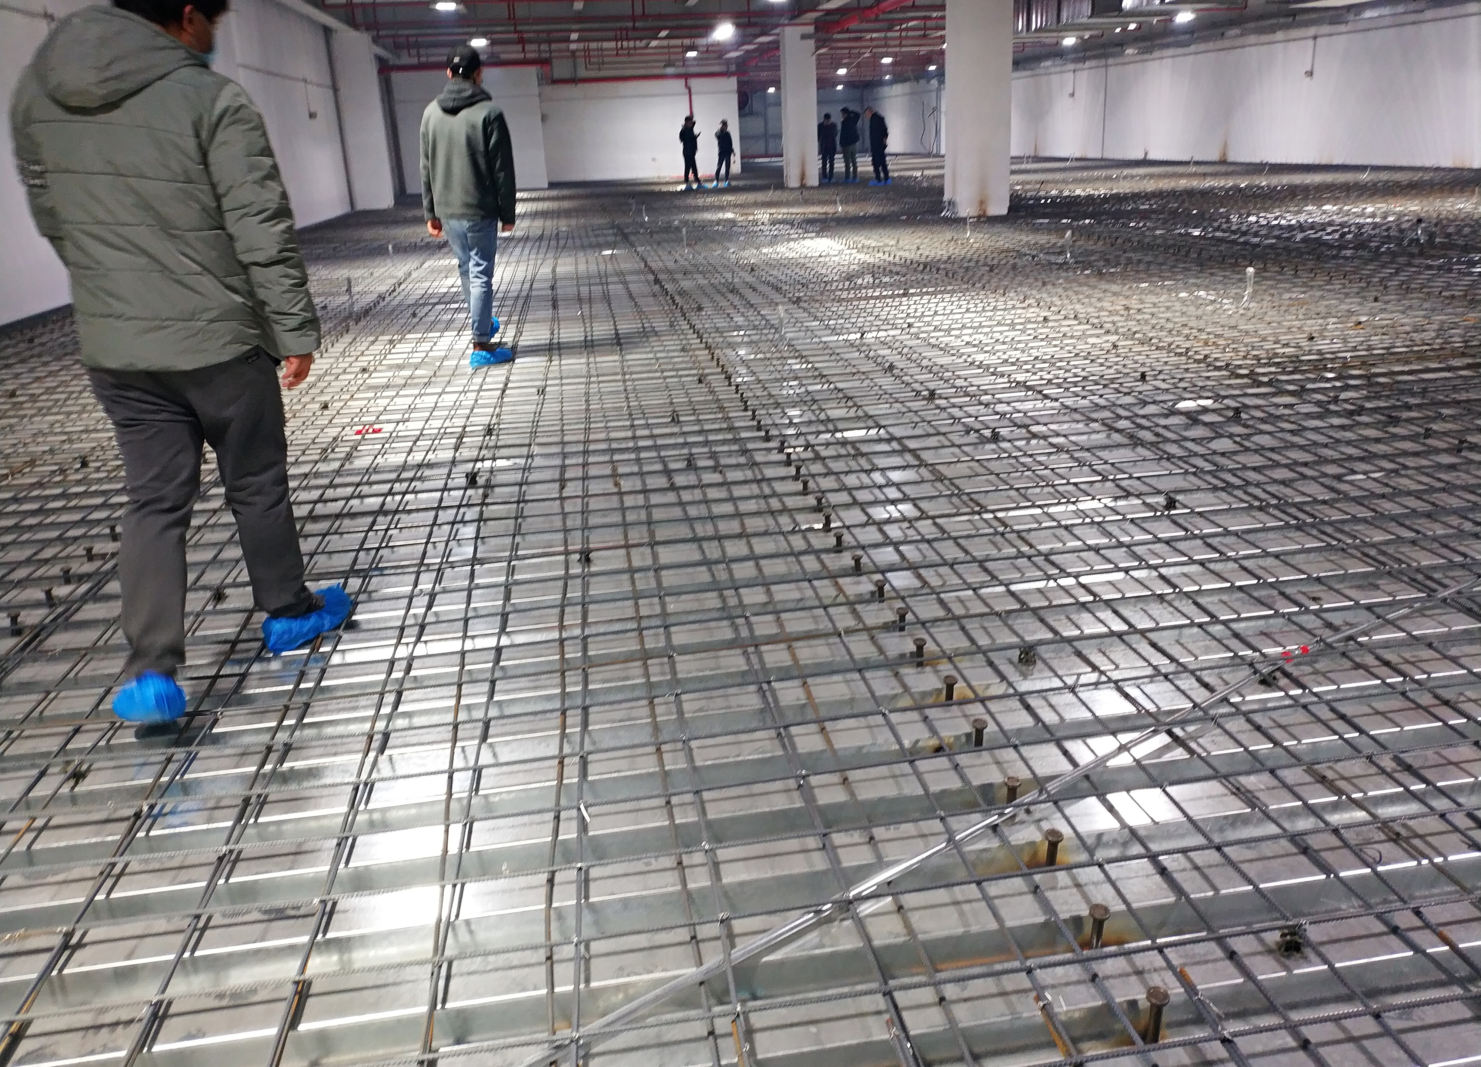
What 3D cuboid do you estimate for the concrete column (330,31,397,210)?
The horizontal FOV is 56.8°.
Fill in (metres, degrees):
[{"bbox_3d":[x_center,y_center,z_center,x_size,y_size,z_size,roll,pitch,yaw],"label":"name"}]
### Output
[{"bbox_3d":[-8.910,-9.748,32.469,0.820,4.000,0.780,-5,16,-5],"label":"concrete column"}]

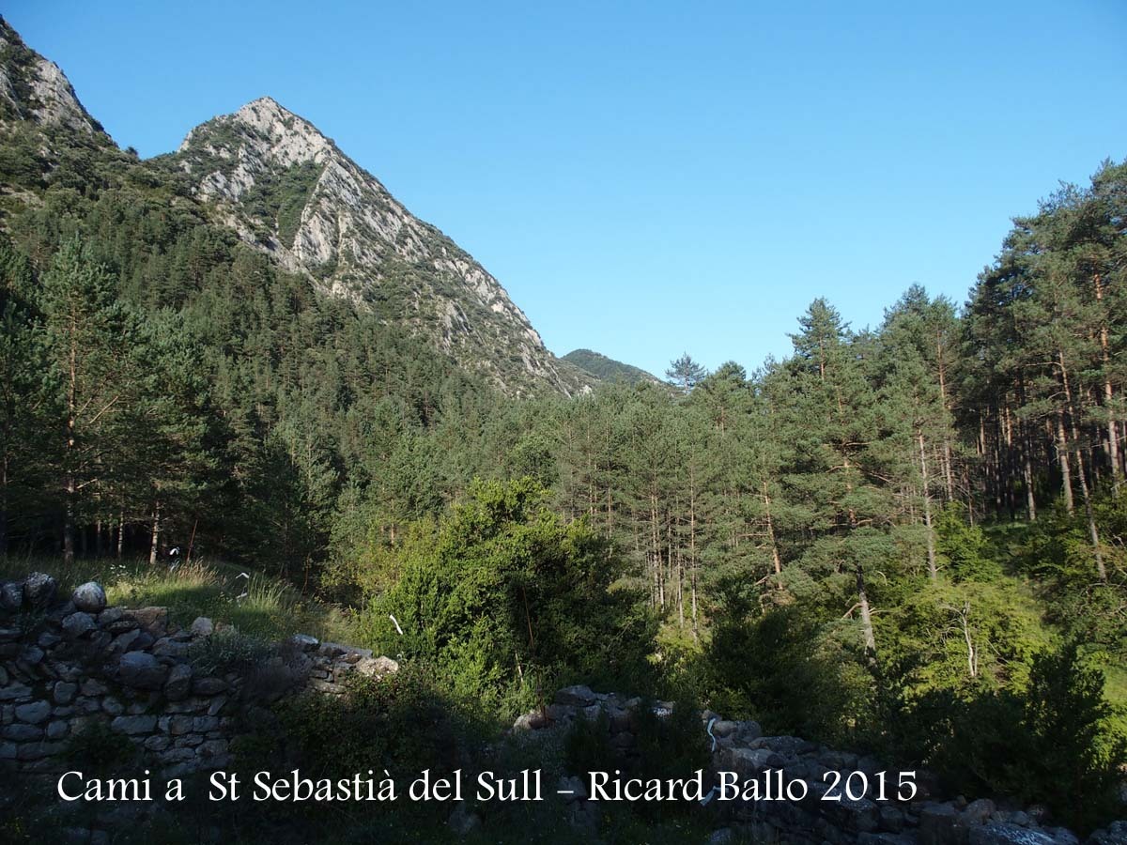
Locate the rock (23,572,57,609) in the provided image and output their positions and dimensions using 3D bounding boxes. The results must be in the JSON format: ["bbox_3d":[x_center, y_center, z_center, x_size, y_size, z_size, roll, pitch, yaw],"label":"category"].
[{"bbox_3d":[-4.189,1.343,7.300,0.255,0.274,0.260,-1,-7,0],"label":"rock"}]

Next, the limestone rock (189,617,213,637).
[{"bbox_3d":[-2.826,1.590,7.100,0.151,0.148,0.170,-1,-7,0],"label":"limestone rock"}]

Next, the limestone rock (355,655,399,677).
[{"bbox_3d":[-1.593,2.092,7.800,0.341,0.166,0.260,-1,-7,0],"label":"limestone rock"}]

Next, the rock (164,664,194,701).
[{"bbox_3d":[-2.974,2.008,7.050,0.211,0.265,0.240,-1,-7,0],"label":"rock"}]

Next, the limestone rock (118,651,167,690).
[{"bbox_3d":[-3.109,1.830,6.750,0.281,0.260,0.300,-1,-7,0],"label":"limestone rock"}]

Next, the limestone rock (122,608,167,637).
[{"bbox_3d":[-3.218,1.531,7.000,0.291,0.211,0.260,-1,-7,0],"label":"limestone rock"}]

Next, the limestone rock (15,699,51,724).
[{"bbox_3d":[-4.042,2.205,6.950,0.264,0.172,0.230,-1,-7,0],"label":"limestone rock"}]

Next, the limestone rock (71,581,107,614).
[{"bbox_3d":[-3.794,1.403,7.300,0.263,0.245,0.250,-1,-7,0],"label":"limestone rock"}]

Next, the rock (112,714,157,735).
[{"bbox_3d":[-3.156,2.218,6.700,0.269,0.120,0.240,-1,-7,0],"label":"rock"}]

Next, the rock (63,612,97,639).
[{"bbox_3d":[-3.801,1.587,7.150,0.250,0.198,0.230,-1,-7,0],"label":"rock"}]

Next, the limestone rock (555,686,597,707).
[{"bbox_3d":[0.098,2.312,7.700,0.344,0.144,0.260,-1,-7,0],"label":"limestone rock"}]

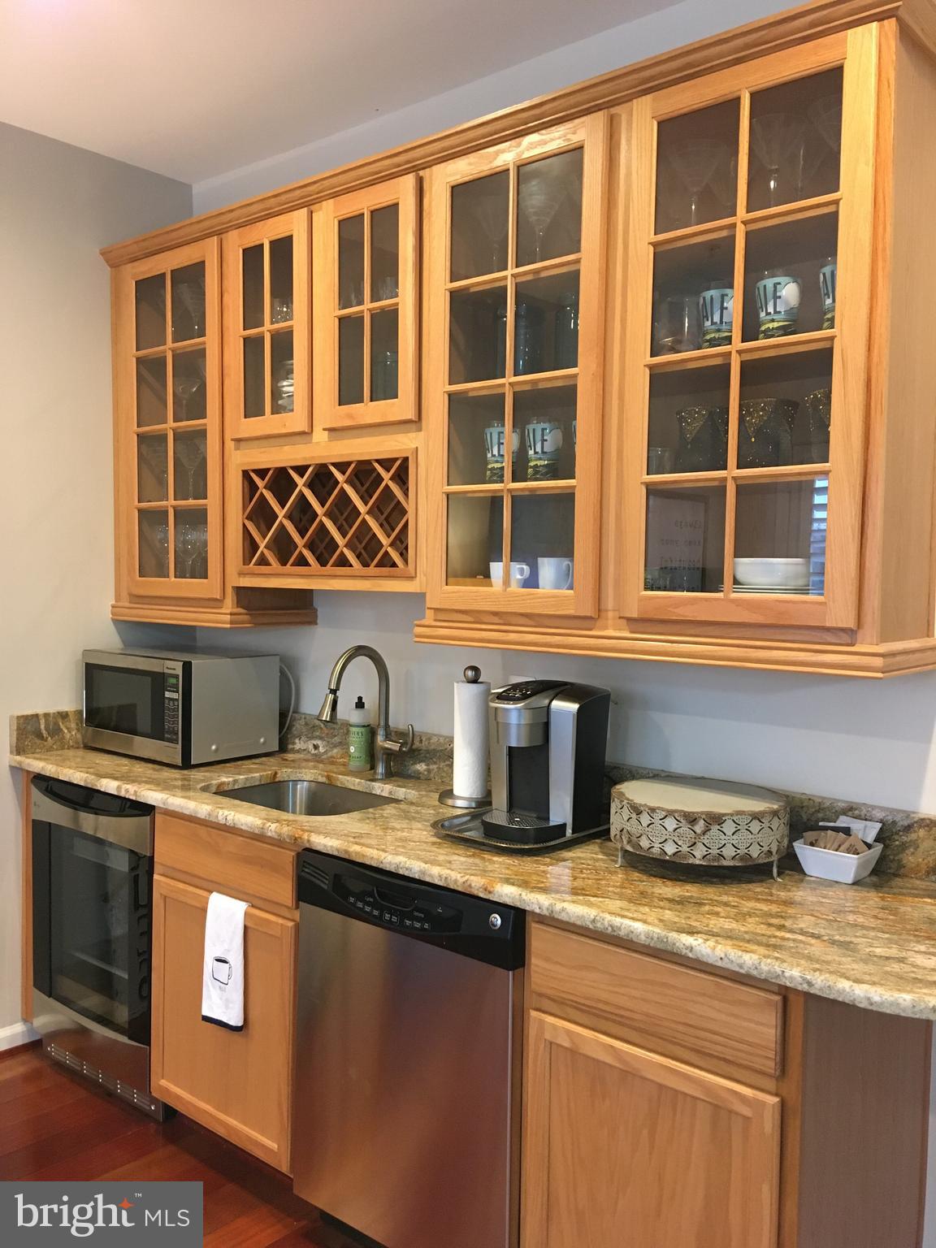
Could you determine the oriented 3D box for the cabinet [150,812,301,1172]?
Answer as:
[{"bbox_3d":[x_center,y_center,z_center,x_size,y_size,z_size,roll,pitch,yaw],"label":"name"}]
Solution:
[{"bbox_3d":[-0.405,0.861,2.776,0.615,0.792,0.622,3,4,40],"label":"cabinet"}]

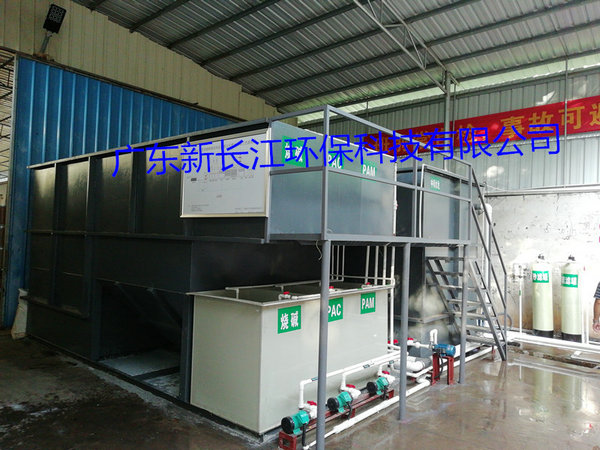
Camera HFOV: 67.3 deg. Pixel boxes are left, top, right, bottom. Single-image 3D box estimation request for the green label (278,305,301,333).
[{"bbox_3d":[-0.079,0.800,3.811,0.010,0.203,0.297,0,-2,40],"label":"green label"}]

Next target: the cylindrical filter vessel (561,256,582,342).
[{"bbox_3d":[4.398,1.220,7.295,0.335,1.435,0.335,0,-2,40],"label":"cylindrical filter vessel"}]

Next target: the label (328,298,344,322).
[{"bbox_3d":[0.334,0.812,4.303,0.010,0.203,0.297,0,-2,40],"label":"label"}]

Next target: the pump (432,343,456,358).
[{"bbox_3d":[1.629,1.405,5.102,0.265,0.150,0.135,0,-2,40],"label":"pump"}]

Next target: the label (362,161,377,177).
[{"bbox_3d":[0.717,-0.551,4.678,0.010,0.210,0.297,0,-2,40],"label":"label"}]

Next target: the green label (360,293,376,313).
[{"bbox_3d":[0.733,0.832,4.779,0.010,0.203,0.297,0,-2,40],"label":"green label"}]

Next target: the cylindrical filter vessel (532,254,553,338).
[{"bbox_3d":[4.077,1.221,7.564,0.335,1.429,0.335,0,-2,40],"label":"cylindrical filter vessel"}]

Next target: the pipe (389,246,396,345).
[{"bbox_3d":[1.075,0.809,5.194,0.032,1.140,0.032,0,-2,40],"label":"pipe"}]

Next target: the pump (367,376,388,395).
[{"bbox_3d":[0.770,1.577,4.406,0.125,0.150,0.290,0,-2,40],"label":"pump"}]

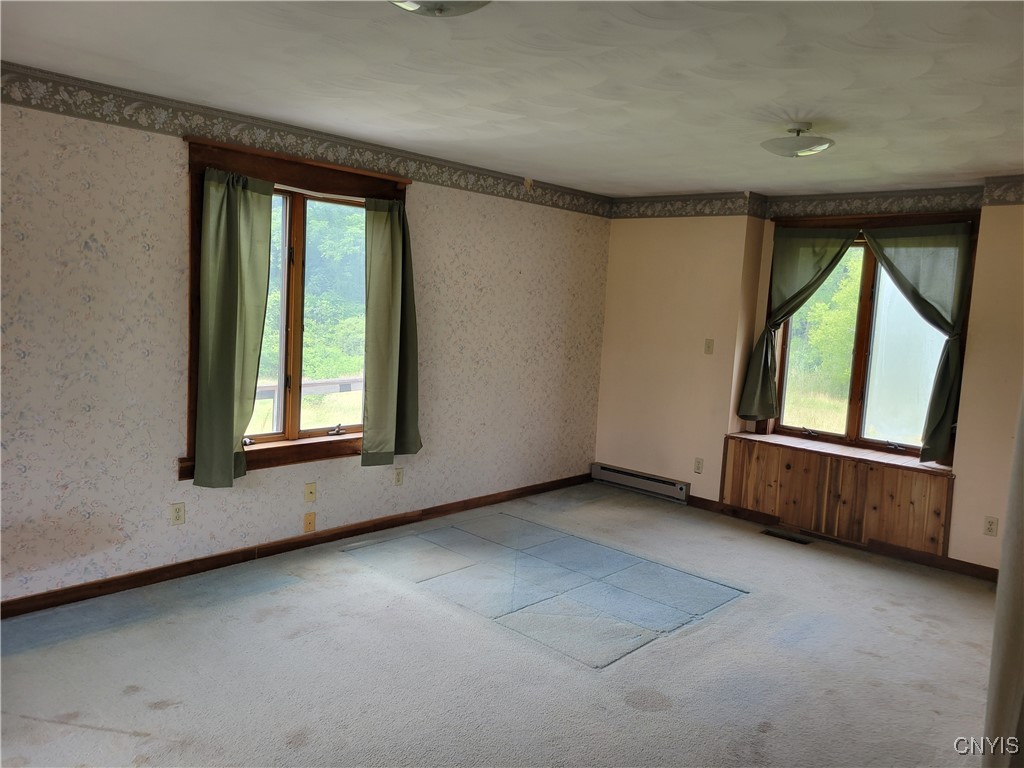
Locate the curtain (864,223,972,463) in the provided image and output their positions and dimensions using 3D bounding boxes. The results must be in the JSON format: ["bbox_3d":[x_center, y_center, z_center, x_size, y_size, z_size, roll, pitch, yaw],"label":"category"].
[{"bbox_3d":[2.546,-0.278,5.011,0.672,1.525,0.131,9,9,42],"label":"curtain"}]

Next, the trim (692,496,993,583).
[{"bbox_3d":[2.115,1.008,5.183,2.050,0.084,0.020,9,9,42],"label":"trim"}]

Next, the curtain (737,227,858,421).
[{"bbox_3d":[2.030,-0.404,5.450,0.682,1.404,0.172,9,9,42],"label":"curtain"}]

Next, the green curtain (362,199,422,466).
[{"bbox_3d":[-0.722,-0.310,4.683,0.121,1.576,0.455,9,9,42],"label":"green curtain"}]

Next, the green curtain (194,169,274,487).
[{"bbox_3d":[-1.418,-0.268,3.935,0.121,1.591,0.399,9,9,42],"label":"green curtain"}]

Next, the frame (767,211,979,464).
[{"bbox_3d":[2.410,-0.338,5.307,1.384,1.606,0.162,9,9,42],"label":"frame"}]

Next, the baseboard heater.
[{"bbox_3d":[1.011,0.790,6.153,0.909,0.165,0.071,9,9,42],"label":"baseboard heater"}]

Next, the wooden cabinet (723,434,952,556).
[{"bbox_3d":[2.233,0.747,5.308,1.520,0.566,0.424,9,9,42],"label":"wooden cabinet"}]

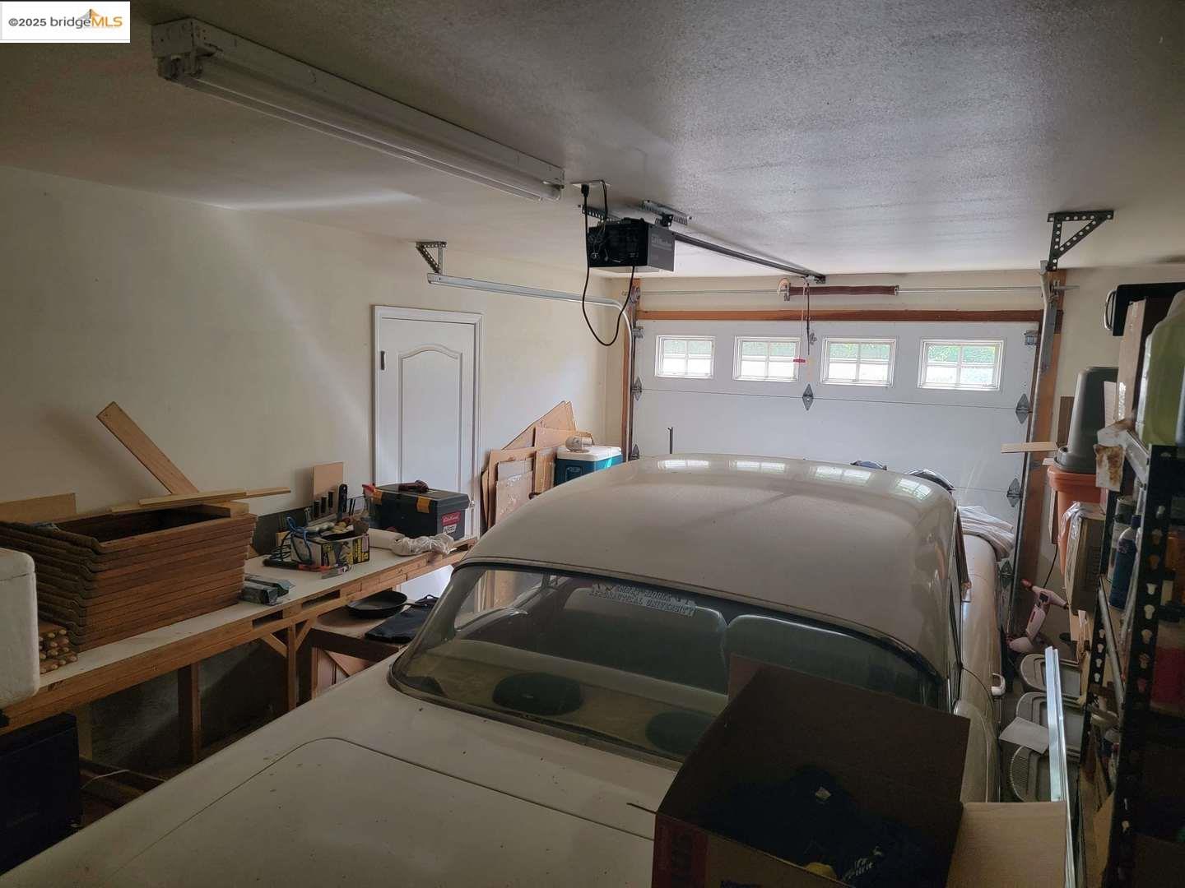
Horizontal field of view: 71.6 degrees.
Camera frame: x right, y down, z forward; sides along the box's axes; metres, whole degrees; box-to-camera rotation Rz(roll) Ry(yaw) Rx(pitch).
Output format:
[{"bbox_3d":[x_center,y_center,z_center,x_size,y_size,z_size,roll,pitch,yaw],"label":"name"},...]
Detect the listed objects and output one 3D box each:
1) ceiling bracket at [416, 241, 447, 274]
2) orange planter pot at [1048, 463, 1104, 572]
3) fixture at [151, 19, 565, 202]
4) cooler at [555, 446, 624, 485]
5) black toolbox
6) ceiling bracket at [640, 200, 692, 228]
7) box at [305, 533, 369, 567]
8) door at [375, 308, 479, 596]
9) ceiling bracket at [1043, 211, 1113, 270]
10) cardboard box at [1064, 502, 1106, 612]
[{"bbox_3d":[-0.881,-1.019,4.524,0.190,0.185,0.040,5,8,28],"label":"ceiling bracket"},{"bbox_3d":[2.170,0.328,3.678,0.245,0.440,0.290,5,8,28],"label":"orange planter pot"},{"bbox_3d":[-0.416,-0.713,1.938,0.110,0.110,1.230,5,8,28],"label":"fixture"},{"bbox_3d":[-0.011,0.225,5.925,0.320,0.350,0.525,5,8,28],"label":"cooler"},{"bbox_3d":[-0.921,0.349,4.284,0.525,0.226,0.220,7,9,36],"label":"black toolbox"},{"bbox_3d":[0.295,-0.888,3.225,0.040,0.052,0.435,5,8,28],"label":"ceiling bracket"},{"bbox_3d":[-1.185,0.466,3.719,0.220,0.114,0.245,7,9,37],"label":"box"},{"bbox_3d":[-0.942,0.275,4.836,0.060,2.080,0.920,5,8,28],"label":"door"},{"bbox_3d":[1.792,-0.747,3.034,0.207,0.210,0.035,5,8,28],"label":"ceiling bracket"},{"bbox_3d":[1.728,0.389,2.862,0.080,0.320,0.380,5,8,28],"label":"cardboard box"}]

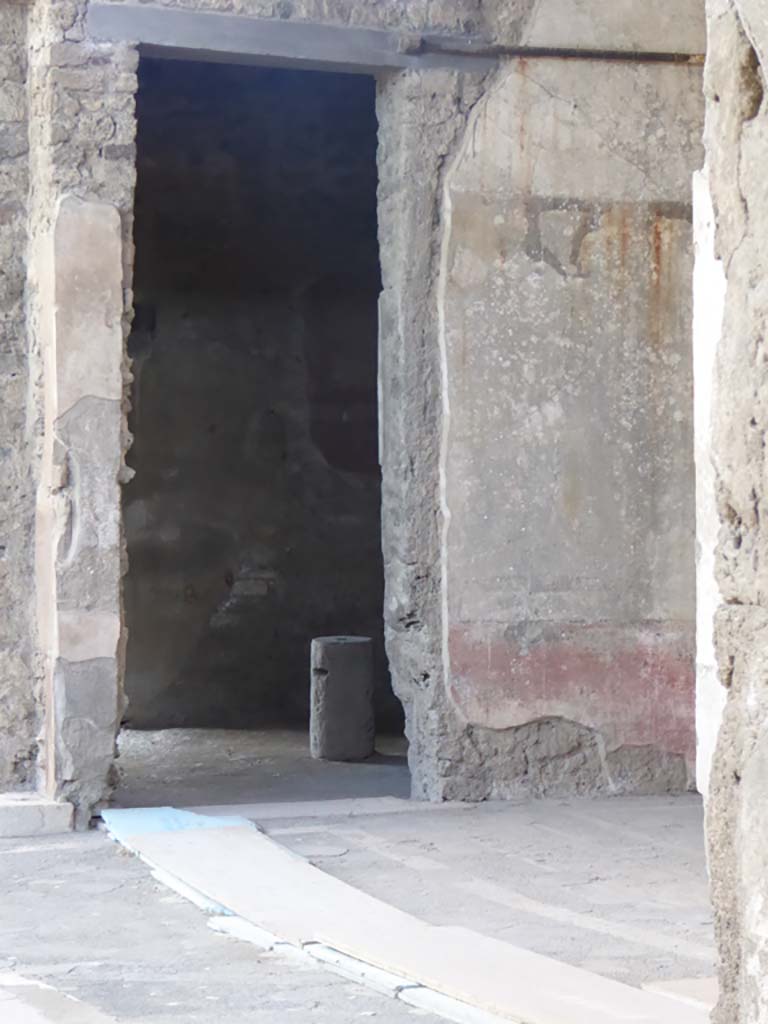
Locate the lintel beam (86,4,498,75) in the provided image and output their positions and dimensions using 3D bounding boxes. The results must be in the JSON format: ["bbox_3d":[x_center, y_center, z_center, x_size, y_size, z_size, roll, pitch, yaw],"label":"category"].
[{"bbox_3d":[-0.416,-1.927,11.924,1.792,0.180,0.360,0,2,-23],"label":"lintel beam"}]

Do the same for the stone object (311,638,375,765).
[{"bbox_3d":[-0.191,0.866,13.467,0.290,0.551,0.290,0,2,0],"label":"stone object"}]

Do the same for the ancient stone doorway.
[{"bbox_3d":[-0.533,-0.325,11.934,1.254,3.048,0.360,0,2,-23],"label":"ancient stone doorway"}]

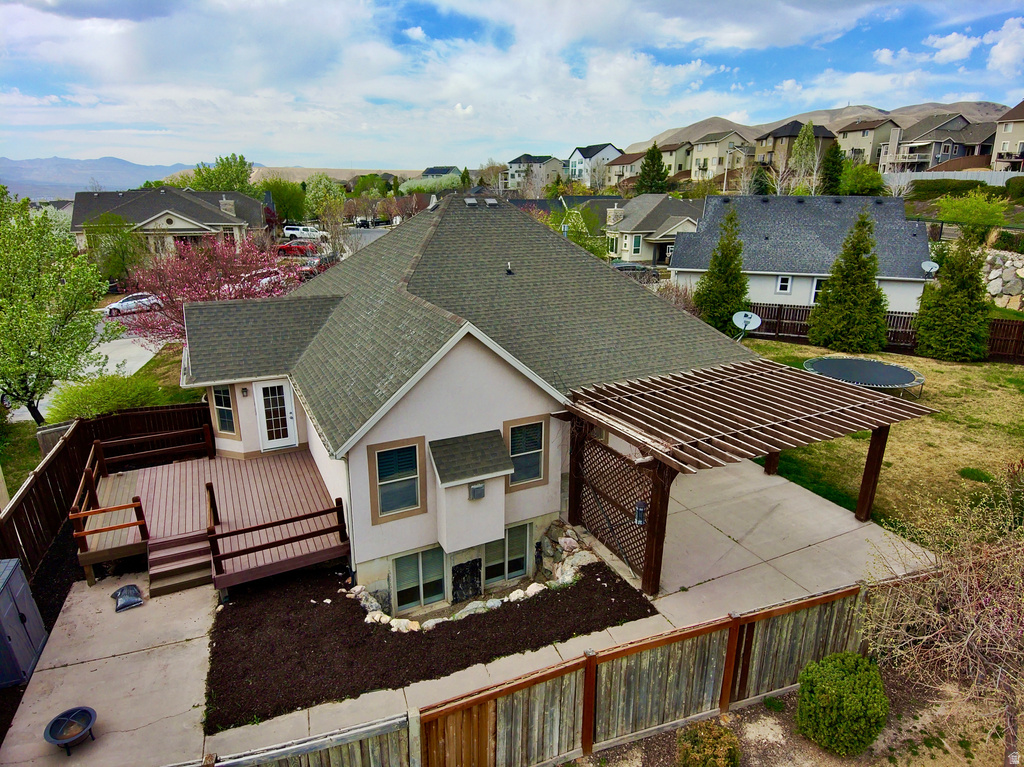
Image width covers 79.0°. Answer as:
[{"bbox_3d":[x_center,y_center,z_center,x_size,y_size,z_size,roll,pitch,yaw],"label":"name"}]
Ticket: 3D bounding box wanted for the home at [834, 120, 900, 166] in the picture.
[{"bbox_3d":[68.162,-45.014,117.289,9.500,8.400,9.500,-4,18,-14],"label":"home"}]

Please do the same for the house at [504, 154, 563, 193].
[{"bbox_3d":[6.826,-68.496,201.433,13.500,11.200,12.000,9,19,27],"label":"house"}]

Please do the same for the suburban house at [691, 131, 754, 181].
[{"bbox_3d":[47.348,-50.818,139.000,11.500,10.500,10.000,-7,19,-20],"label":"suburban house"}]

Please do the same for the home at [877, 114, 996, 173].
[{"bbox_3d":[74.187,-41.780,107.877,12.000,9.600,13.500,-4,18,-14],"label":"home"}]

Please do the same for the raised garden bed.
[{"bbox_3d":[-1.545,4.339,12.359,8.050,0.300,3.650,-7,19,-20],"label":"raised garden bed"}]

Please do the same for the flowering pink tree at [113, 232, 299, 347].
[{"bbox_3d":[-13.885,-3.891,28.500,7.100,5.600,6.600,-8,20,-24],"label":"flowering pink tree"}]

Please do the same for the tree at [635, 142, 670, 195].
[{"bbox_3d":[27.199,-41.016,118.581,6.500,9.600,6.500,4,18,12],"label":"tree"}]

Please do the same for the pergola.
[{"bbox_3d":[5.097,1.959,14.806,7.450,3.200,4.900,-8,20,-24],"label":"pergola"}]

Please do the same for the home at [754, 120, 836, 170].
[{"bbox_3d":[56.107,-46.835,122.636,11.500,10.200,9.500,-6,18,-19],"label":"home"}]

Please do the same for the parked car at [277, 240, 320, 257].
[{"bbox_3d":[-21.955,-13.922,63.700,4.550,1.620,1.850,1,18,4],"label":"parked car"}]

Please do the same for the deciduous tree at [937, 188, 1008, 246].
[{"bbox_3d":[34.433,-12.249,45.850,4.400,4.400,4.400,13,21,34],"label":"deciduous tree"}]

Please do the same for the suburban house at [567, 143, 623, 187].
[{"bbox_3d":[21.652,-56.657,161.000,10.800,11.000,11.300,-7,19,-20],"label":"suburban house"}]

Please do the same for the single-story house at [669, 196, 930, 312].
[{"bbox_3d":[19.185,-9.399,43.756,14.910,7.450,13.200,6,18,16],"label":"single-story house"}]

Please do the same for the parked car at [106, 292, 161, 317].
[{"bbox_3d":[-29.405,-6.294,48.197,4.350,1.480,1.800,-13,22,-33],"label":"parked car"}]

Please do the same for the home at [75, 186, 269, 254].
[{"bbox_3d":[-36.095,-17.652,67.000,16.600,6.600,12.500,-7,19,-20],"label":"home"}]

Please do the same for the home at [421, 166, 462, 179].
[{"bbox_3d":[-27.060,-79.704,242.324,13.000,9.000,10.000,10,20,28],"label":"home"}]

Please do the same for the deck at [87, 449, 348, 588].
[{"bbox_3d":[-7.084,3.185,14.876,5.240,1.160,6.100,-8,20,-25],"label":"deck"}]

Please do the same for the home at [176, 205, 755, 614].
[{"bbox_3d":[-1.995,-1.201,19.438,14.900,9.000,14.300,-8,20,-25],"label":"home"}]

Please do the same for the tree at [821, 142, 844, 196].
[{"bbox_3d":[50.070,-33.276,97.000,3.350,8.600,3.350,9,20,25],"label":"tree"}]

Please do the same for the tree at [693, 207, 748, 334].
[{"bbox_3d":[11.434,-5.916,33.188,2.850,6.850,2.850,6,18,18],"label":"tree"}]

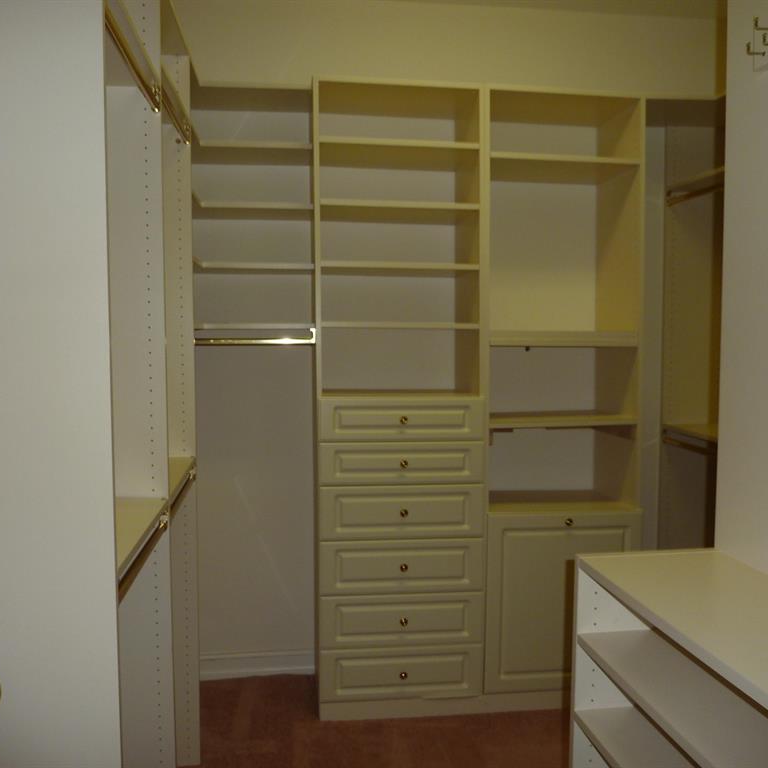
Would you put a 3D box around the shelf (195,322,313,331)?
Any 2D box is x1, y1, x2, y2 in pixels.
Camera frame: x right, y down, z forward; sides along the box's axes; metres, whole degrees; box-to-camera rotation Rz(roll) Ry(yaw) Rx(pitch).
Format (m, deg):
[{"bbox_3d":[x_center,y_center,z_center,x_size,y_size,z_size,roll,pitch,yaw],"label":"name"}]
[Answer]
[{"bbox_3d":[-0.513,-0.225,2.947,0.460,0.020,0.290,-1,3,-8],"label":"shelf"}]

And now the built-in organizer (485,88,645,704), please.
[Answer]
[{"bbox_3d":[0.673,0.065,3.064,0.640,2.401,0.420,-1,3,-8],"label":"built-in organizer"}]

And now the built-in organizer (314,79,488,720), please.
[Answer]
[{"bbox_3d":[0.041,0.072,2.972,0.638,2.401,0.425,-1,3,-8],"label":"built-in organizer"}]

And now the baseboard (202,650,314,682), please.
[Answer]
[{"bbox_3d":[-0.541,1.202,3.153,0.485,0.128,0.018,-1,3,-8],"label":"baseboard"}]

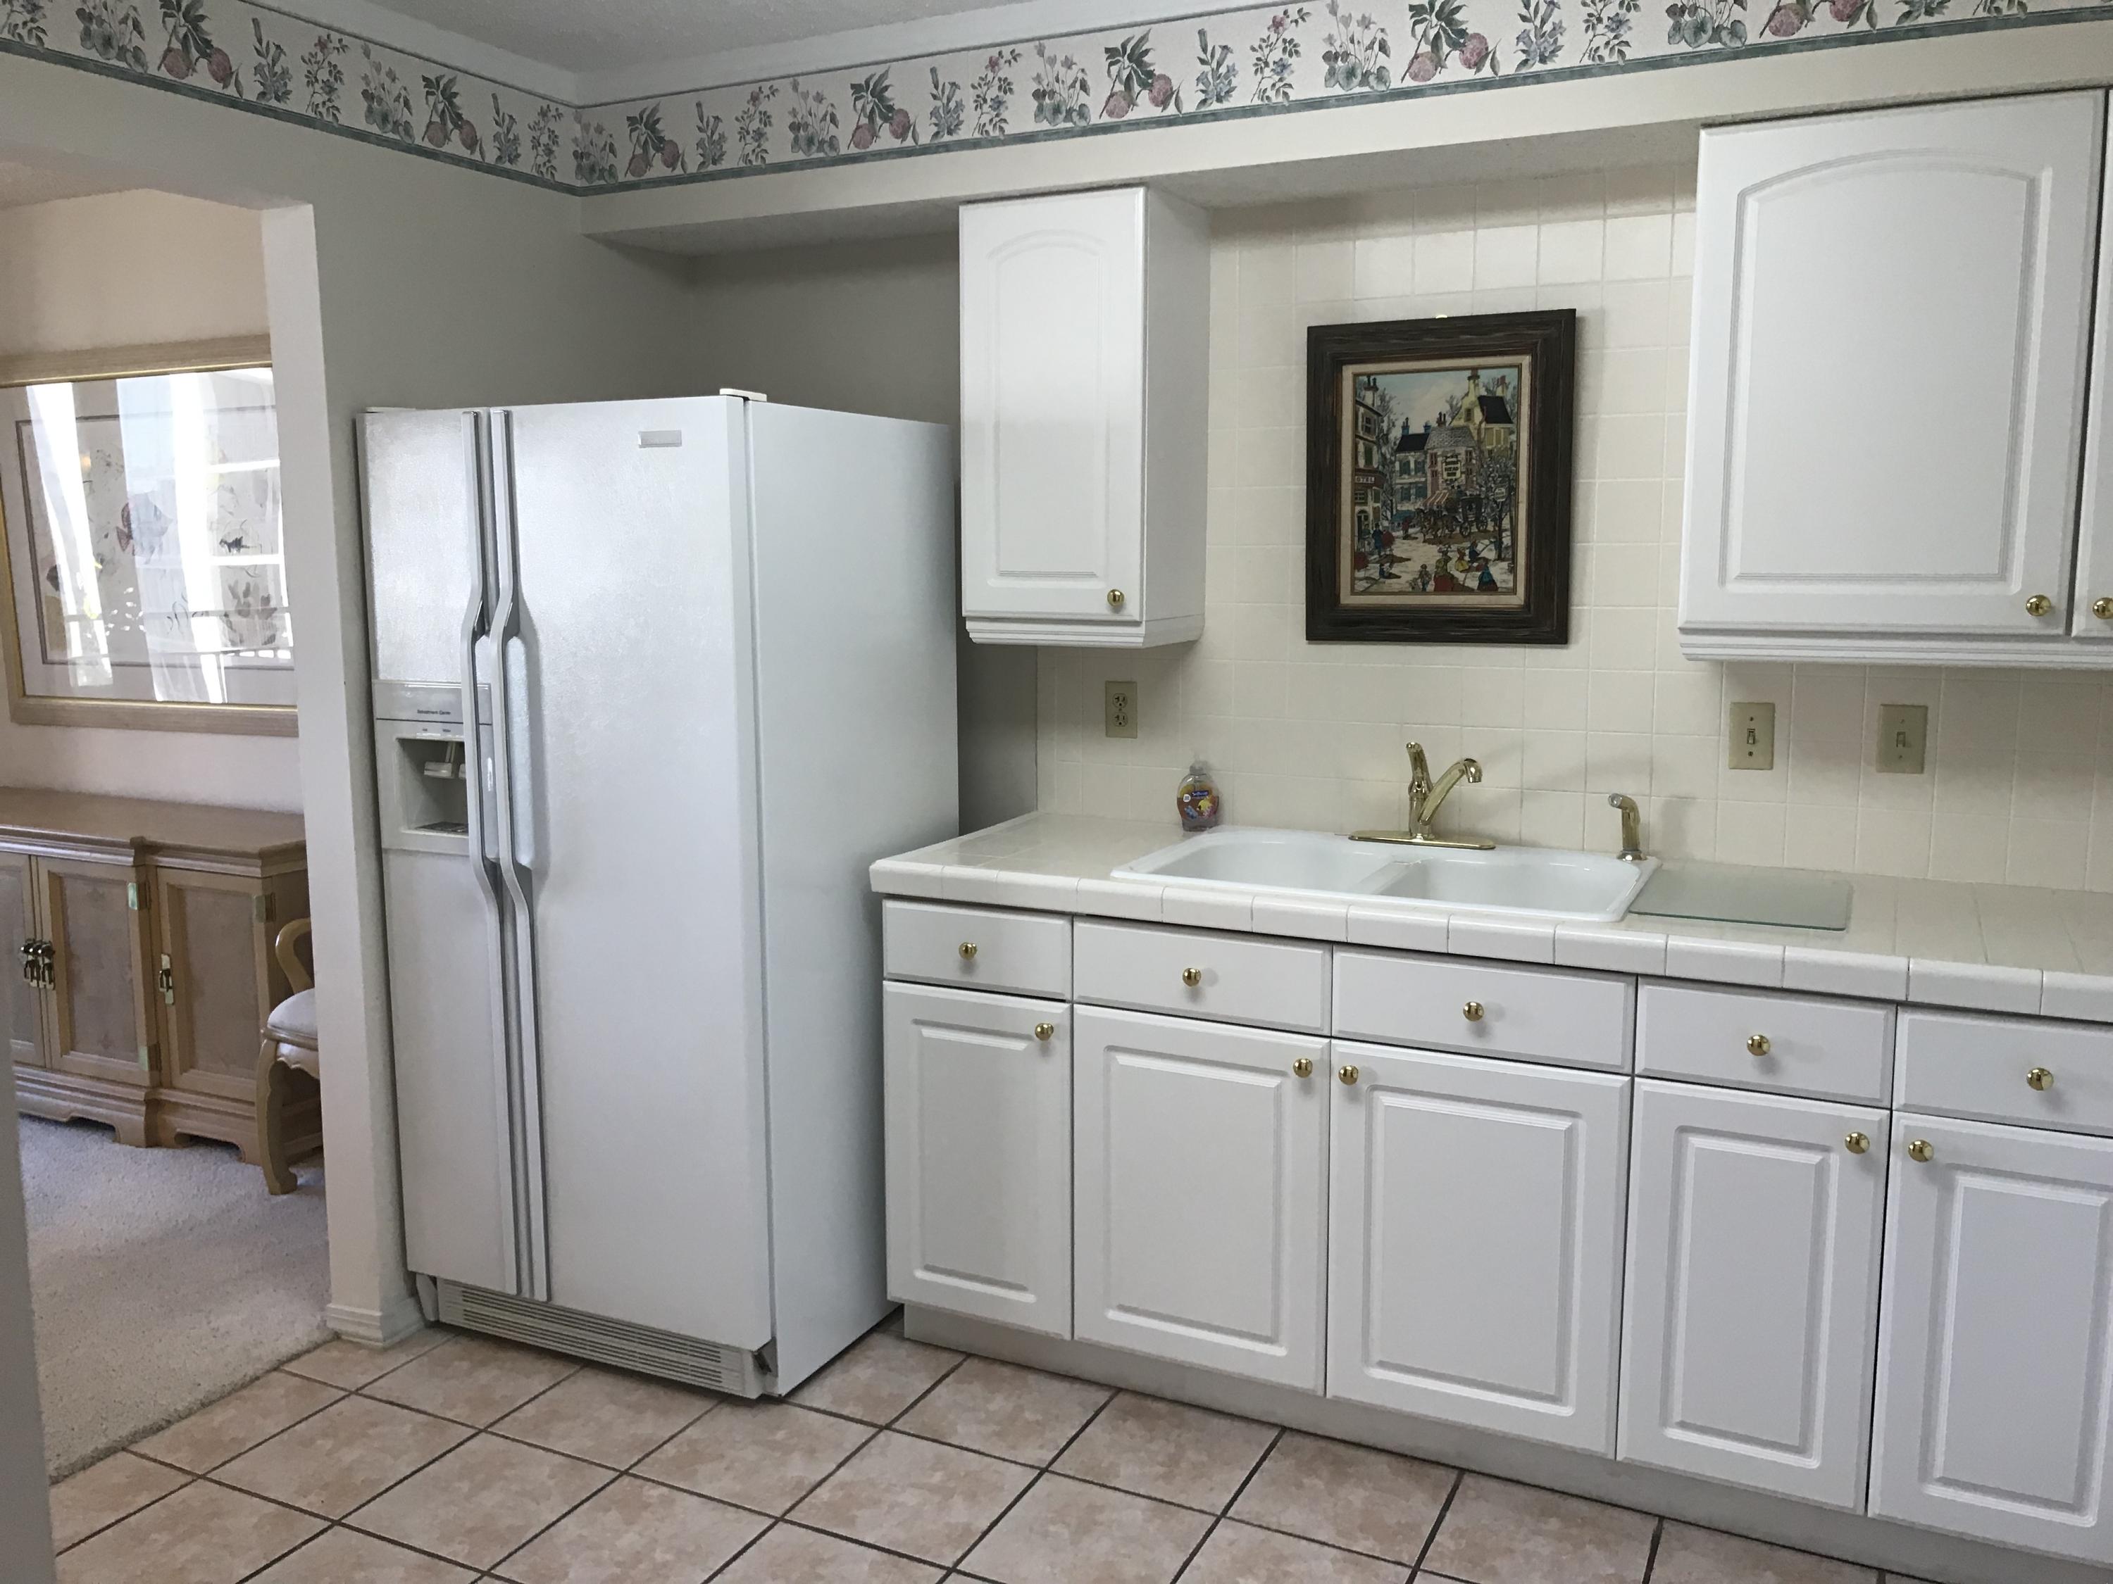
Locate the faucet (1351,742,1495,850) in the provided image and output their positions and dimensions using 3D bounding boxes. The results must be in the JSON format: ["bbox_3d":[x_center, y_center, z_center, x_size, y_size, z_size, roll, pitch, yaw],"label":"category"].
[{"bbox_3d":[0.660,0.008,3.102,0.270,0.181,0.182,4,9,26],"label":"faucet"}]

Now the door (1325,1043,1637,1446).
[{"bbox_3d":[0.650,0.703,2.665,0.453,0.603,0.025,4,9,26],"label":"door"}]

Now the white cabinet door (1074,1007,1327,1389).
[{"bbox_3d":[0.240,0.675,2.865,0.453,0.603,0.025,4,9,26],"label":"white cabinet door"}]

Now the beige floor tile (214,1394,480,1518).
[{"bbox_3d":[-1.193,1.119,2.874,0.300,0.010,0.300,4,9,26],"label":"beige floor tile"}]

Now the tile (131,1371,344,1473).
[{"bbox_3d":[-1.423,1.103,2.985,0.193,0.010,0.300,4,9,26],"label":"tile"}]

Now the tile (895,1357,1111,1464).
[{"bbox_3d":[-0.088,1.073,2.955,0.297,0.010,0.290,4,9,26],"label":"tile"}]

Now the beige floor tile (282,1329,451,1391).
[{"bbox_3d":[-1.264,1.042,3.198,0.196,0.010,0.297,4,9,26],"label":"beige floor tile"}]

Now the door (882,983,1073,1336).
[{"bbox_3d":[-0.137,0.650,3.048,0.374,0.603,0.025,4,9,26],"label":"door"}]

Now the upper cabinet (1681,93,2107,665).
[{"bbox_3d":[1.290,-0.612,2.676,0.527,0.805,0.313,4,9,26],"label":"upper cabinet"}]

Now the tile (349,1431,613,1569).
[{"bbox_3d":[-0.916,1.138,2.740,0.300,0.010,0.300,4,9,26],"label":"tile"}]

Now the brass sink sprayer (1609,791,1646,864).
[{"bbox_3d":[1.000,0.060,2.984,0.074,0.115,0.052,-5,9,-31],"label":"brass sink sprayer"}]

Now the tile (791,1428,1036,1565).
[{"bbox_3d":[-0.221,1.111,2.689,0.297,0.010,0.297,4,9,26],"label":"tile"}]

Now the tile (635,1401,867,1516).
[{"bbox_3d":[-0.493,1.093,2.822,0.297,0.010,0.297,4,9,26],"label":"tile"}]

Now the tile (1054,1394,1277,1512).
[{"bbox_3d":[0.187,1.114,2.884,0.300,0.010,0.292,4,9,26],"label":"tile"}]

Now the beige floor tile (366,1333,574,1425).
[{"bbox_3d":[-1.037,1.057,3.087,0.297,0.010,0.297,4,9,26],"label":"beige floor tile"}]

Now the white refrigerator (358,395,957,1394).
[{"bbox_3d":[-0.745,0.154,3.368,0.826,1.755,0.800,4,9,26],"label":"white refrigerator"}]

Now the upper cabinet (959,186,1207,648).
[{"bbox_3d":[0.055,-0.690,3.254,0.372,0.804,0.321,4,9,26],"label":"upper cabinet"}]

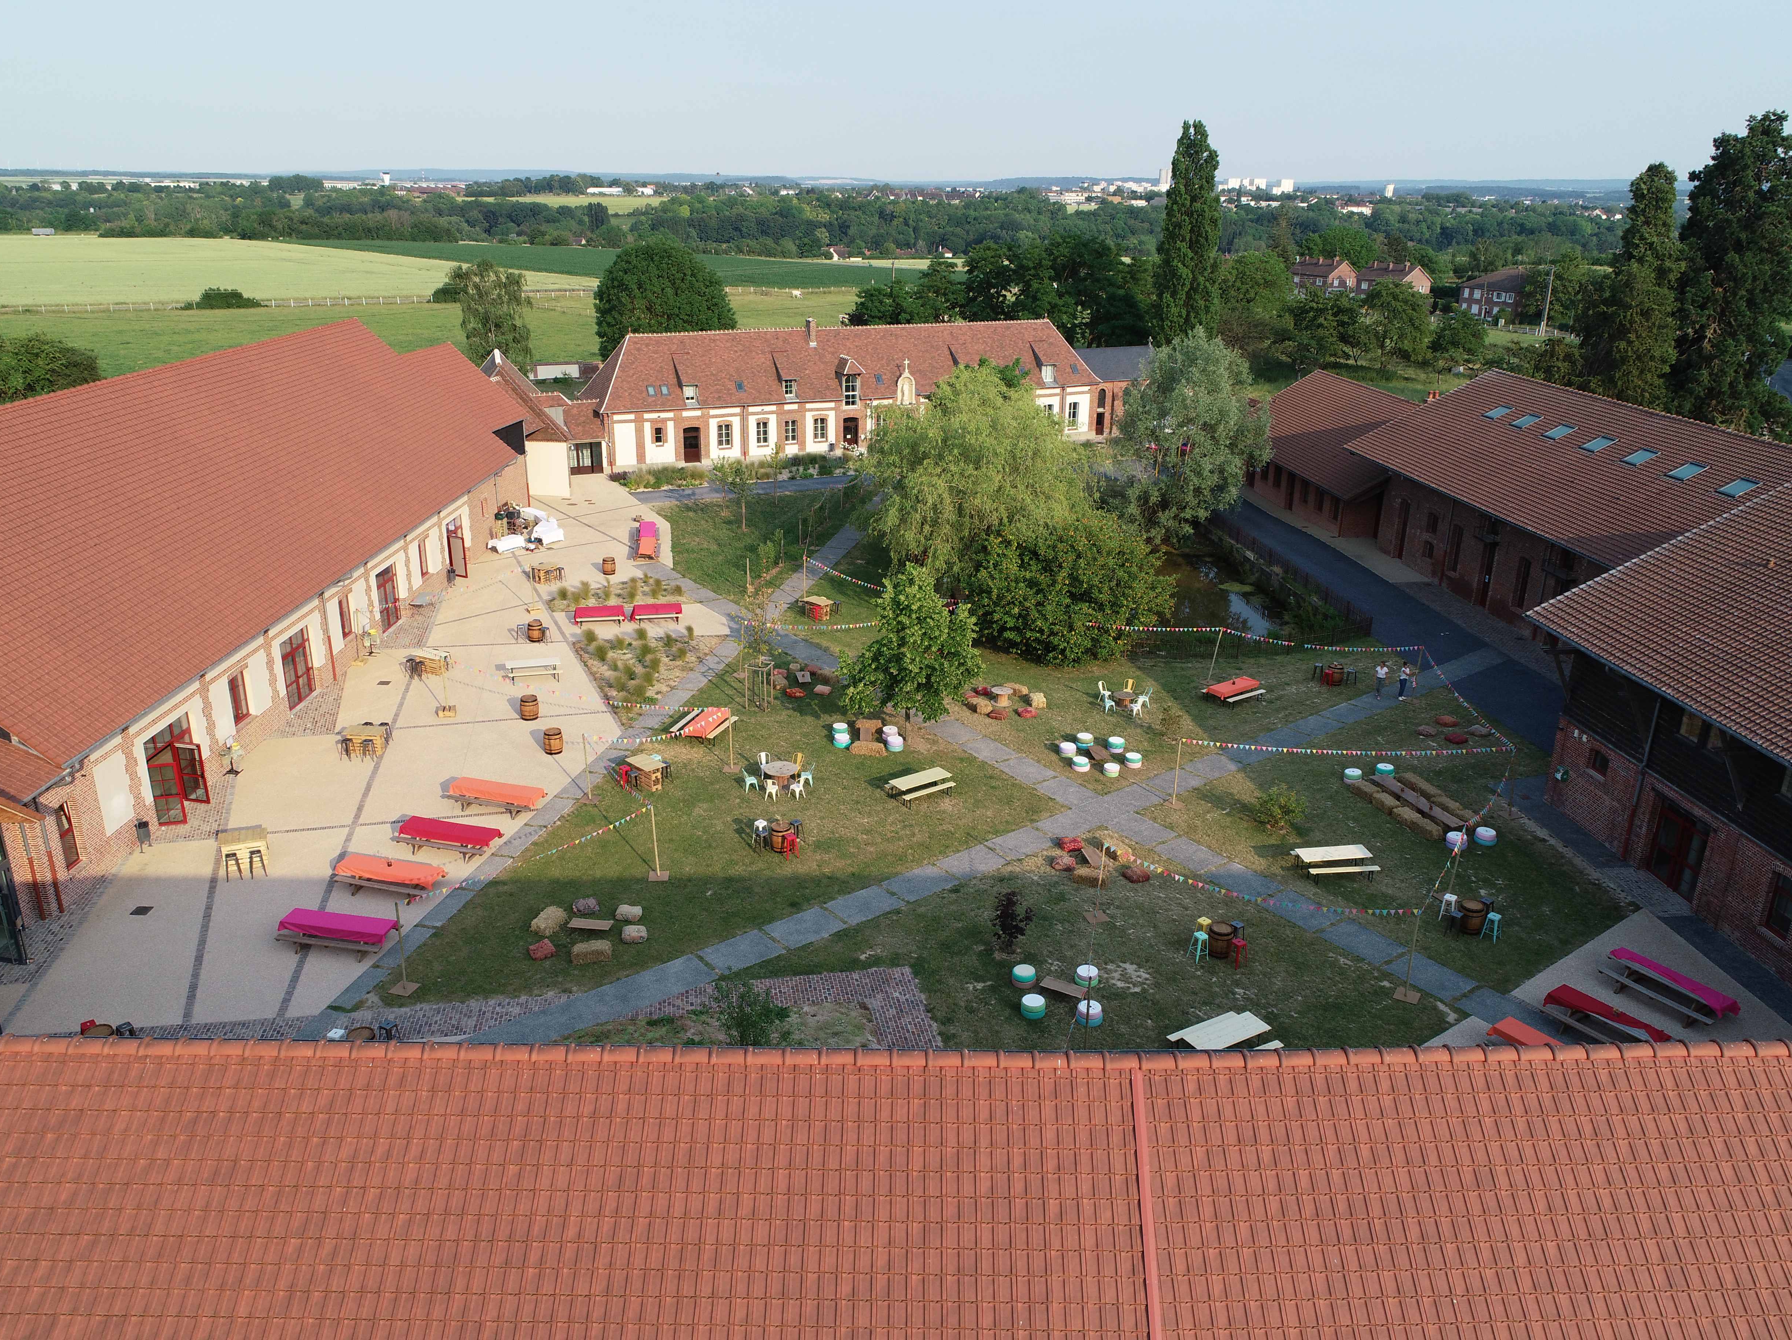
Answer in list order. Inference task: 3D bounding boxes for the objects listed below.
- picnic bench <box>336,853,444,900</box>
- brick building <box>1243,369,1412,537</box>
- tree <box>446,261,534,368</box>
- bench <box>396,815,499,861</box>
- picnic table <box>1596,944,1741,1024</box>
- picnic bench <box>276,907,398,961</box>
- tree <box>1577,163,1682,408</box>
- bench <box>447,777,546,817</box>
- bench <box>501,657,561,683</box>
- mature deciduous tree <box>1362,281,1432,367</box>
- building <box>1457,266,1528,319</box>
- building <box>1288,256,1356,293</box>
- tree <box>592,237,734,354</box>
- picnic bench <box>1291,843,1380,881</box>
[{"bbox_3d":[-14.813,6.175,39.527,3.100,0.770,1.500,6,21,15],"label":"picnic bench"},{"bbox_3d":[31.859,-14.576,87.783,14.600,6.800,21.200,-3,21,-8],"label":"brick building"},{"bbox_3d":[-37.399,-31.164,123.988,7.500,13.300,7.300,-5,21,-15],"label":"tree"},{"bbox_3d":[-14.334,5.493,43.243,3.170,0.770,1.410,6,21,15],"label":"bench"},{"bbox_3d":[19.985,8.313,34.724,1.450,0.770,3.000,-12,23,-29],"label":"picnic table"},{"bbox_3d":[-15.679,7.474,37.857,3.170,0.770,1.410,4,21,11],"label":"picnic bench"},{"bbox_3d":[58.100,-28.524,106.588,7.500,21.900,7.500,11,23,26],"label":"tree"},{"bbox_3d":[-13.680,4.418,46.165,3.170,0.770,1.380,6,21,15],"label":"bench"},{"bbox_3d":[-15.605,0.062,57.928,2.250,0.770,1.550,-7,21,-18],"label":"bench"},{"bbox_3d":[56.789,-39.236,152.745,7.600,9.700,7.600,8,21,19],"label":"mature deciduous tree"},{"bbox_3d":[93.604,-56.987,203.659,9.000,8.200,15.000,-3,21,-10],"label":"building"},{"bbox_3d":[75.030,-67.852,233.061,8.000,7.900,8.800,-12,24,-30],"label":"building"},{"bbox_3d":[-19.618,-28.646,114.218,12.300,15.580,12.300,0,20,0],"label":"tree"},{"bbox_3d":[13.777,6.082,42.104,2.250,0.770,1.580,-3,21,-9],"label":"picnic bench"}]

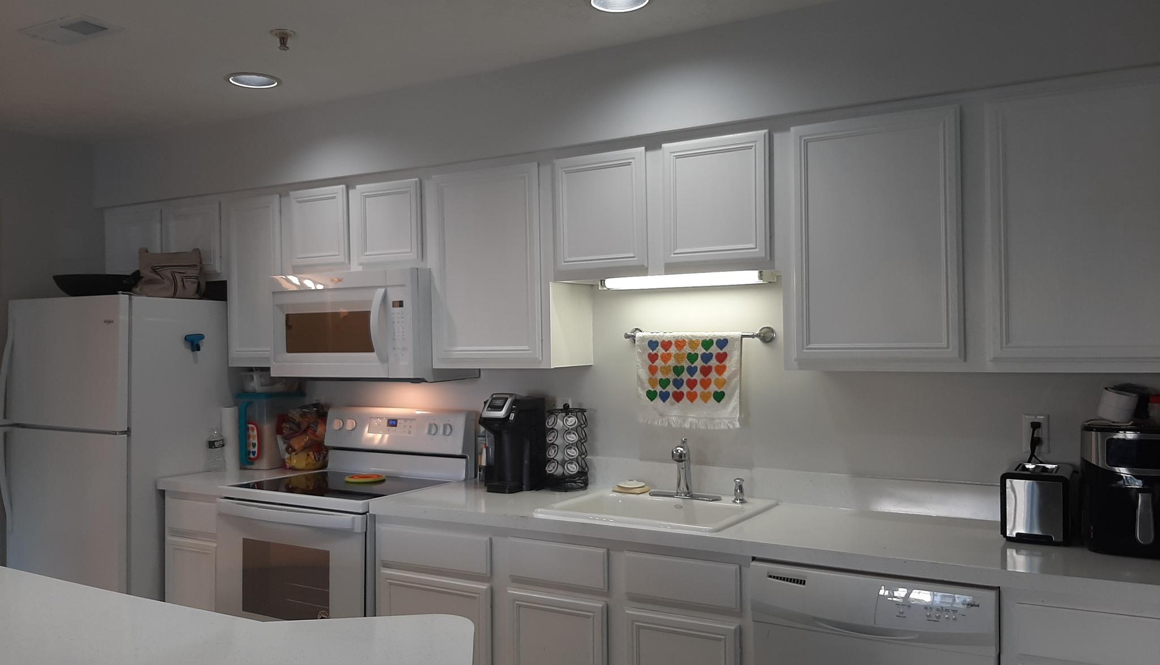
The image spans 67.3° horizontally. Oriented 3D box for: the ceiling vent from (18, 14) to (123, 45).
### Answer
[{"bbox_3d":[-1.630,-0.958,2.791,0.325,0.020,0.160,-1,-1,29],"label":"ceiling vent"}]

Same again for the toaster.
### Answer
[{"bbox_3d":[1.296,0.476,2.466,0.170,0.188,0.260,-1,-1,29],"label":"toaster"}]

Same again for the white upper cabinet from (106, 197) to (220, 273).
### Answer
[{"bbox_3d":[-1.908,-0.420,4.249,0.900,0.375,0.334,-1,-1,29],"label":"white upper cabinet"}]

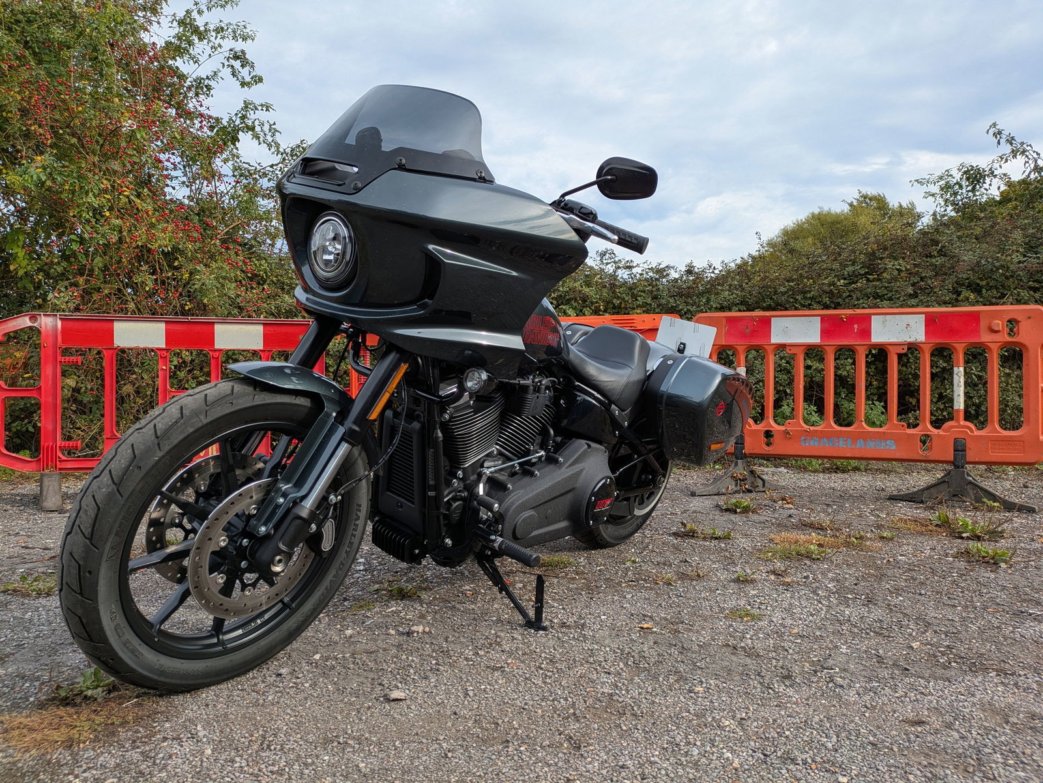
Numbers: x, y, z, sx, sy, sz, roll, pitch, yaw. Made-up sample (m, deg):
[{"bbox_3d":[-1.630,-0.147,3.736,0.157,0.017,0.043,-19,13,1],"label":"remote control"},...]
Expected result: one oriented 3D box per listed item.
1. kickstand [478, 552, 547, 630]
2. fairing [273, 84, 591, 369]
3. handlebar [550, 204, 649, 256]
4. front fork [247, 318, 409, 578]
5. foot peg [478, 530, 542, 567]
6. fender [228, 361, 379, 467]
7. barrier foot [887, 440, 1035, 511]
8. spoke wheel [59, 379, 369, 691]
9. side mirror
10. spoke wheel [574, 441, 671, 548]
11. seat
[{"bbox_3d":[-0.026,0.534,2.019,0.220,0.160,0.075,1,2,38],"label":"kickstand"},{"bbox_3d":[-0.265,-0.381,1.755,0.740,0.600,0.550,18,12,36],"label":"fairing"},{"bbox_3d":[-0.094,-0.464,1.943,0.860,0.130,0.250,18,12,36],"label":"handlebar"},{"bbox_3d":[-0.430,-0.003,1.698,0.310,0.790,0.125,18,-16,36],"label":"front fork"},{"bbox_3d":[-0.031,0.403,1.956,0.190,0.052,0.052,18,12,36],"label":"foot peg"},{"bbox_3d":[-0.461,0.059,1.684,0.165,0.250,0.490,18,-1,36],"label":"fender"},{"bbox_3d":[2.234,0.405,3.832,0.650,0.320,0.120,1,2,31],"label":"barrier foot"},{"bbox_3d":[-0.604,0.301,1.599,0.110,0.676,0.676,18,12,36],"label":"spoke wheel"},{"bbox_3d":[0.241,-0.483,1.710,0.140,0.092,0.045,16,11,28],"label":"side mirror"},{"bbox_3d":[0.379,0.275,2.880,0.180,0.658,0.658,18,12,36],"label":"spoke wheel"},{"bbox_3d":[0.211,-0.100,2.501,0.330,0.260,0.430,18,12,36],"label":"seat"}]

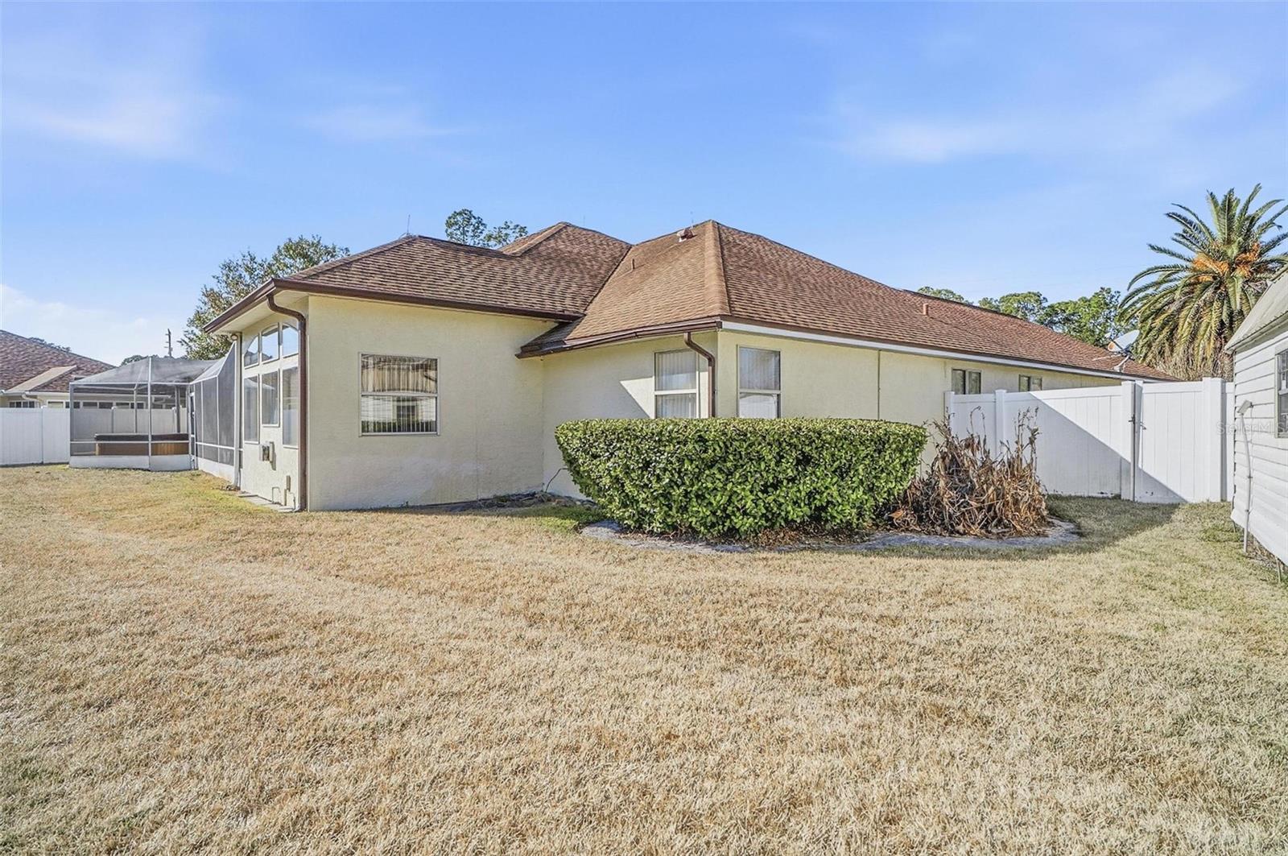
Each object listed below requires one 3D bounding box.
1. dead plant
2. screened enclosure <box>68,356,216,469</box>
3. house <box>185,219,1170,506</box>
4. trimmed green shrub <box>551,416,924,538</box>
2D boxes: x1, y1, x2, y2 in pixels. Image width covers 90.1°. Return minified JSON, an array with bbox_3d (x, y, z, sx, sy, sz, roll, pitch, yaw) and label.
[{"bbox_3d":[4.000,0.520,8.014,1.734,1.420,1.450,0,1,0],"label":"dead plant"},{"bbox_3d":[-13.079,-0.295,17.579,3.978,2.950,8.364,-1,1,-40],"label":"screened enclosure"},{"bbox_3d":[2.411,-2.562,21.209,27.571,7.293,18.635,-1,1,-40],"label":"house"},{"bbox_3d":[1.144,0.573,7.810,4.233,1.340,1.500,0,1,5],"label":"trimmed green shrub"}]

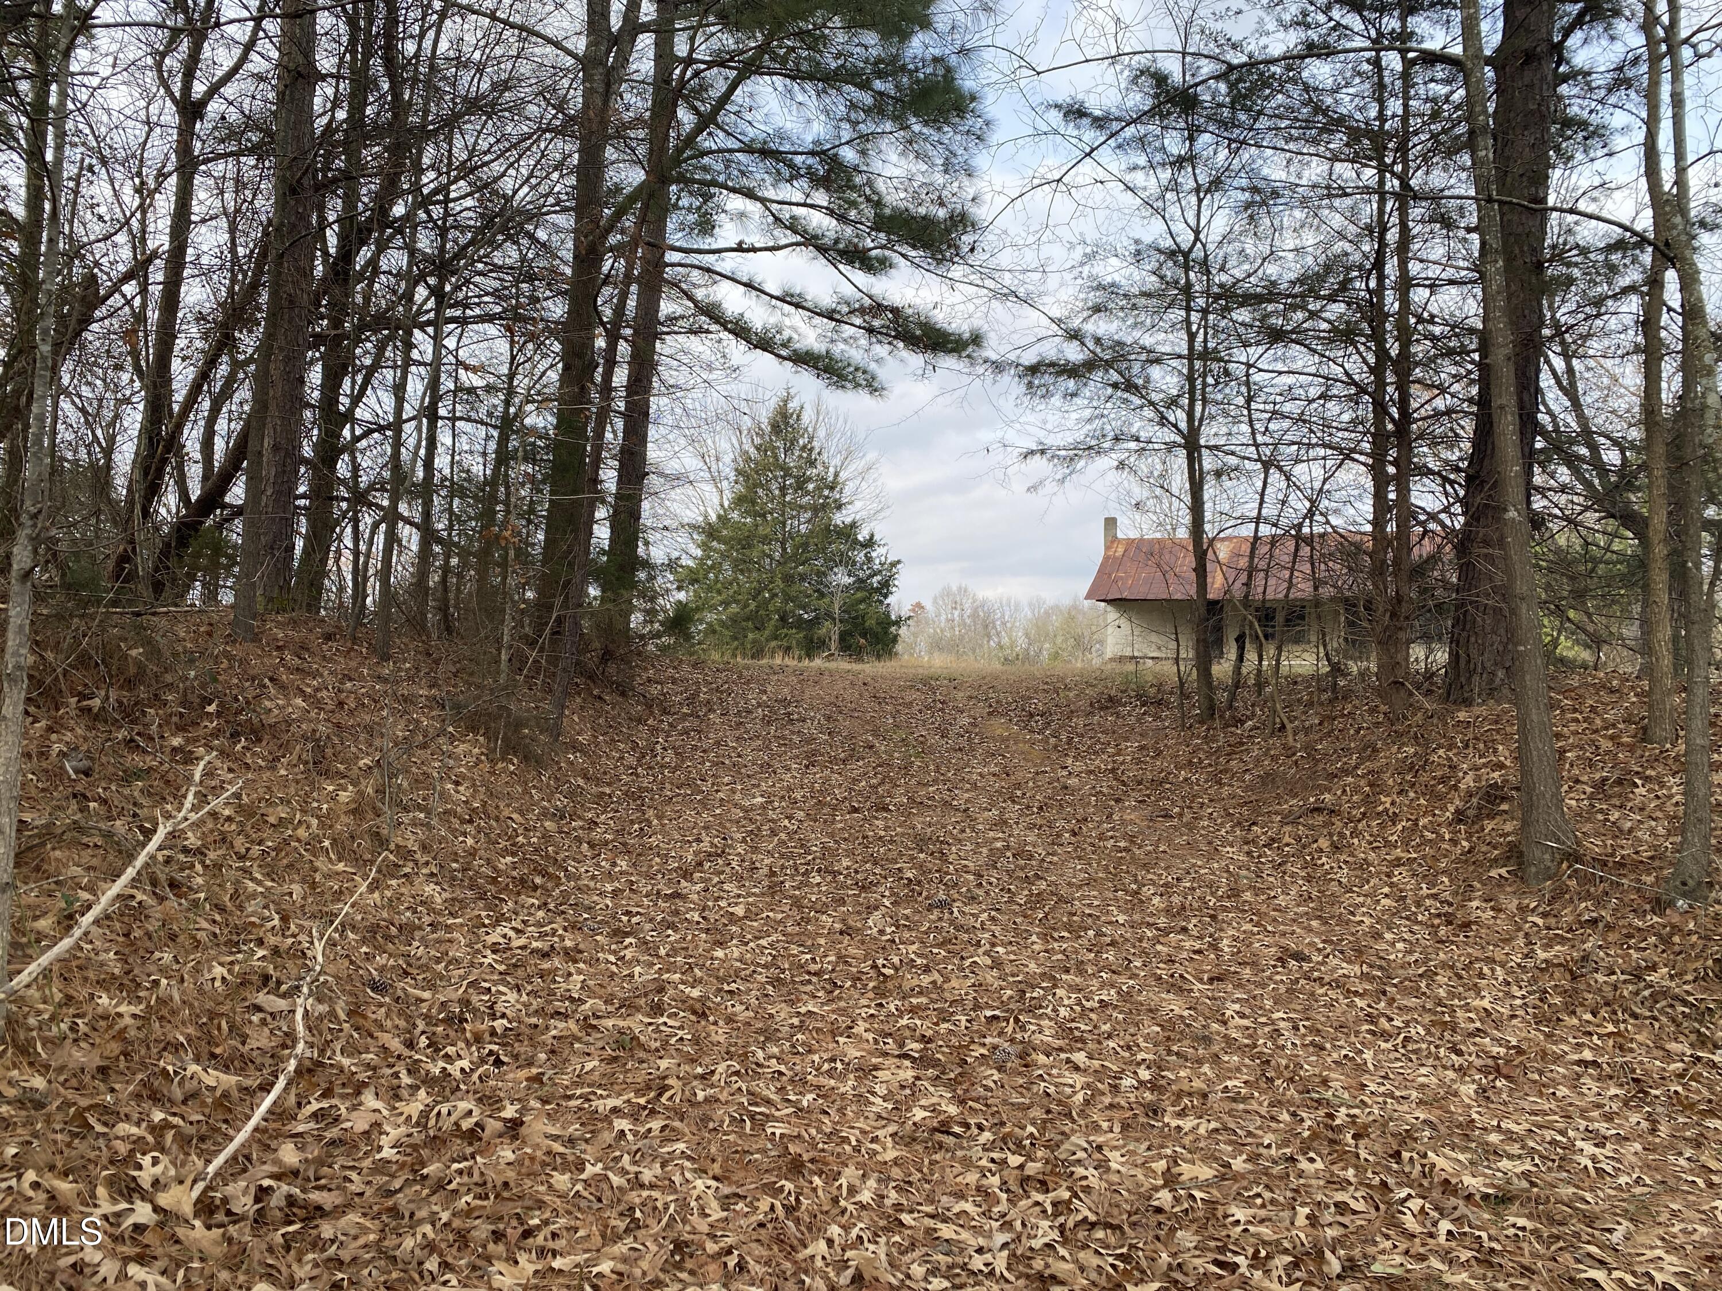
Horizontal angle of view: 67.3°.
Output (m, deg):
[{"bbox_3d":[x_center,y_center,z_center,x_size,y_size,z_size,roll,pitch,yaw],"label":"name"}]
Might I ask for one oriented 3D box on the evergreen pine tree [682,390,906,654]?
[{"bbox_3d":[-2.403,-4.073,44.000,7.460,9.016,7.236,0,1,0],"label":"evergreen pine tree"}]

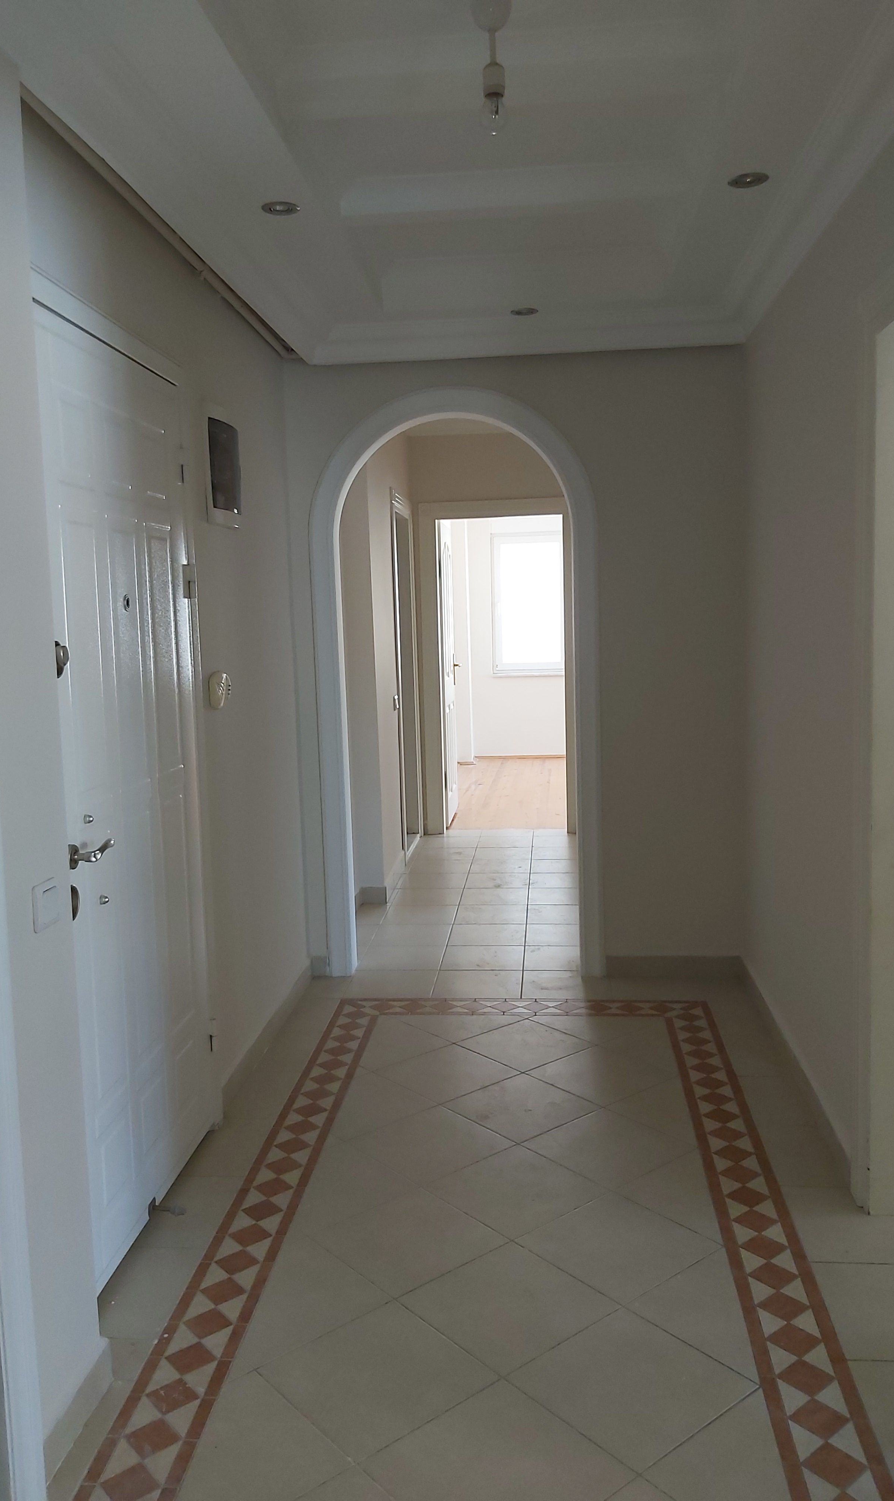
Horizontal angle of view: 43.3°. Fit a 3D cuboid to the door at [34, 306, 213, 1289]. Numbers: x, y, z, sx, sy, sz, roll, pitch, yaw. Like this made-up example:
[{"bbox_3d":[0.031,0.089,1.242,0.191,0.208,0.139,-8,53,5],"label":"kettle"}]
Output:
[{"bbox_3d":[-0.760,0.097,2.665,0.055,2.035,0.891,-1,7,5],"label":"door"}]

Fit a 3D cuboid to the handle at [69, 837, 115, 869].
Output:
[{"bbox_3d":[-0.731,0.218,2.341,0.060,0.060,0.129,-1,7,5],"label":"handle"}]

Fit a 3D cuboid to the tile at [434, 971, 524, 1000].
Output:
[{"bbox_3d":[0.122,0.907,4.347,0.335,0.010,0.327,-1,7,5],"label":"tile"}]

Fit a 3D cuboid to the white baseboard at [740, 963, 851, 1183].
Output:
[{"bbox_3d":[1.070,0.938,3.557,0.014,0.082,1.632,-1,7,5],"label":"white baseboard"}]

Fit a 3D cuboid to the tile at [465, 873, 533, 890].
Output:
[{"bbox_3d":[0.273,0.701,6.012,0.341,0.010,0.344,-1,7,5],"label":"tile"}]

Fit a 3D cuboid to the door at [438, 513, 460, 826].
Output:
[{"bbox_3d":[0.003,-0.527,7.762,0.040,2.000,0.775,-1,7,5],"label":"door"}]

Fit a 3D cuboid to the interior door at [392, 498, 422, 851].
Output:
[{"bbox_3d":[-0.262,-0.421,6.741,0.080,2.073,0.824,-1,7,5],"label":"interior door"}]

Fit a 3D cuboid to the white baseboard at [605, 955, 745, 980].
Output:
[{"bbox_3d":[0.884,0.835,4.370,0.534,0.083,0.015,-1,7,5],"label":"white baseboard"}]

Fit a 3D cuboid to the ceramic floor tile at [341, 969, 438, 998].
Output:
[{"bbox_3d":[-0.211,0.912,4.379,0.331,0.010,0.327,-1,7,5],"label":"ceramic floor tile"}]

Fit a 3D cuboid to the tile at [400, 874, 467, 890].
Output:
[{"bbox_3d":[-0.061,0.708,6.068,0.337,0.010,0.334,-1,7,5],"label":"tile"}]

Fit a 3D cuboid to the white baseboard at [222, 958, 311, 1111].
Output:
[{"bbox_3d":[-0.608,0.949,3.858,0.014,0.082,1.292,-1,7,5],"label":"white baseboard"}]

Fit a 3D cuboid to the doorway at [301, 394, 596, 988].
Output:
[{"bbox_3d":[0.045,-0.234,4.393,1.083,2.248,0.170,-1,7,5],"label":"doorway"}]

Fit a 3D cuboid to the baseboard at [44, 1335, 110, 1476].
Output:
[{"bbox_3d":[-0.663,1.176,2.012,0.014,0.083,0.290,-1,7,5],"label":"baseboard"}]

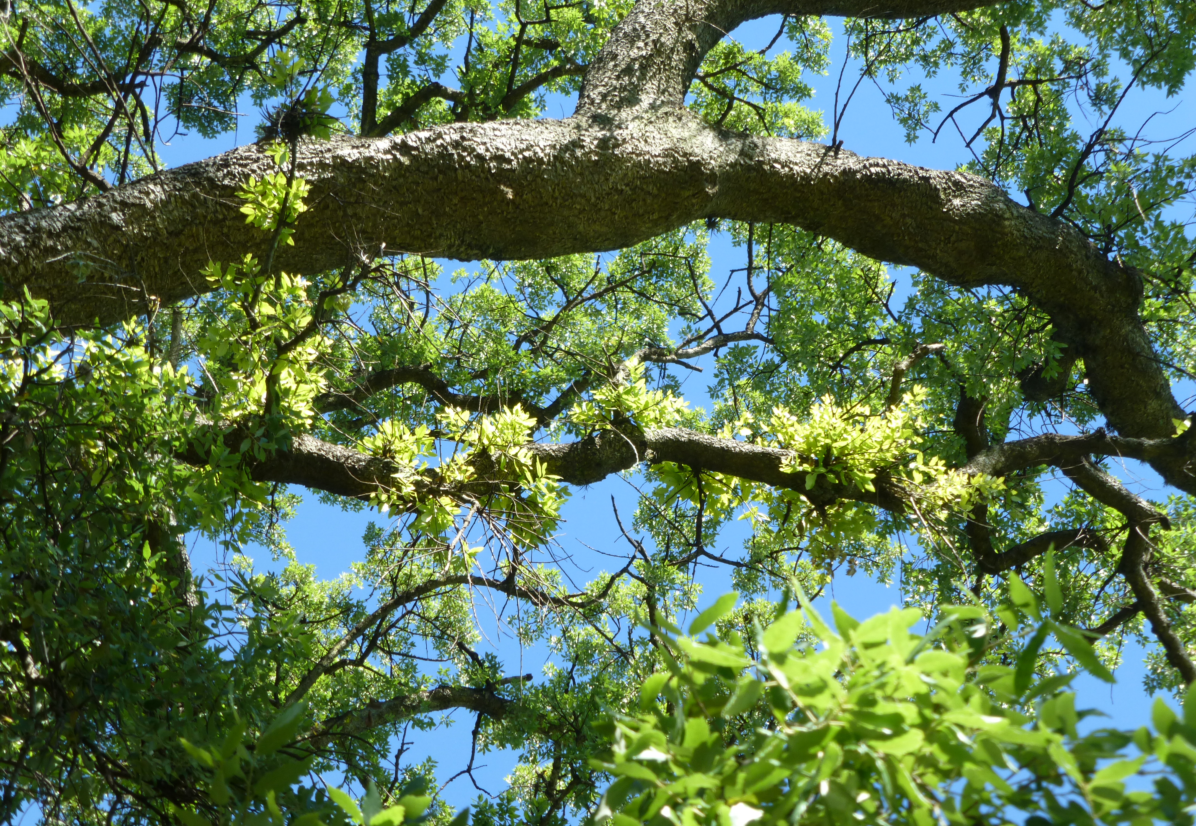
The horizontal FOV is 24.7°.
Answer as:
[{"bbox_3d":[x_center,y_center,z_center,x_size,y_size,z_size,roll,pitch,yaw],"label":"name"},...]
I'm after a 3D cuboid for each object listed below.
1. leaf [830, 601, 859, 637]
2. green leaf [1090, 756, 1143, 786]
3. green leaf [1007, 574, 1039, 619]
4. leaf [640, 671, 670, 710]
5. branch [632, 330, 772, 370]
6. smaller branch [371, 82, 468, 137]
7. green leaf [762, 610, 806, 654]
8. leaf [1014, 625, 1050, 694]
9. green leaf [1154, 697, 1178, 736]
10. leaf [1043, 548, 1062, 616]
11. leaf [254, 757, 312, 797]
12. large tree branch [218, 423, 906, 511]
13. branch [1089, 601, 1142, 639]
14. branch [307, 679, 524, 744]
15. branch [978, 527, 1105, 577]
[{"bbox_3d":[0.245,0.209,2.700,0.020,0.051,0.020,-30,-6,2],"label":"leaf"},{"bbox_3d":[0.493,0.340,2.600,0.054,0.019,0.020,-25,-11,7],"label":"green leaf"},{"bbox_3d":[0.468,0.202,3.000,0.026,0.059,0.014,-34,-14,10],"label":"green leaf"},{"bbox_3d":[0.062,0.304,3.000,0.025,0.049,0.014,36,-14,-10],"label":"leaf"},{"bbox_3d":[0.401,-0.243,10.500,0.546,0.130,0.130,-9,-37,0],"label":"branch"},{"bbox_3d":[-0.685,-1.156,10.500,0.411,0.150,0.122,-27,-83,0],"label":"smaller branch"},{"bbox_3d":[0.204,0.241,3.000,0.037,0.059,0.014,40,-14,-11],"label":"green leaf"},{"bbox_3d":[0.432,0.243,2.700,0.022,0.073,0.020,21,-1,10],"label":"leaf"},{"bbox_3d":[0.624,0.333,3.000,0.024,0.046,0.014,-18,-15,5],"label":"green leaf"},{"bbox_3d":[0.500,0.186,3.000,0.021,0.078,0.014,-4,-14,1],"label":"leaf"},{"bbox_3d":[-0.347,0.399,3.000,0.074,0.014,0.031,-31,-75,-14],"label":"leaf"},{"bbox_3d":[-0.111,0.165,8.400,2.119,0.240,0.240,3,-37,0],"label":"large tree branch"},{"bbox_3d":[1.707,0.681,9.000,0.201,0.052,0.070,-34,-9,7],"label":"branch"},{"bbox_3d":[-0.770,1.258,11.500,0.925,0.190,0.190,-11,-37,0],"label":"branch"},{"bbox_3d":[1.550,0.483,9.500,0.452,0.130,0.130,-10,-37,0],"label":"branch"}]

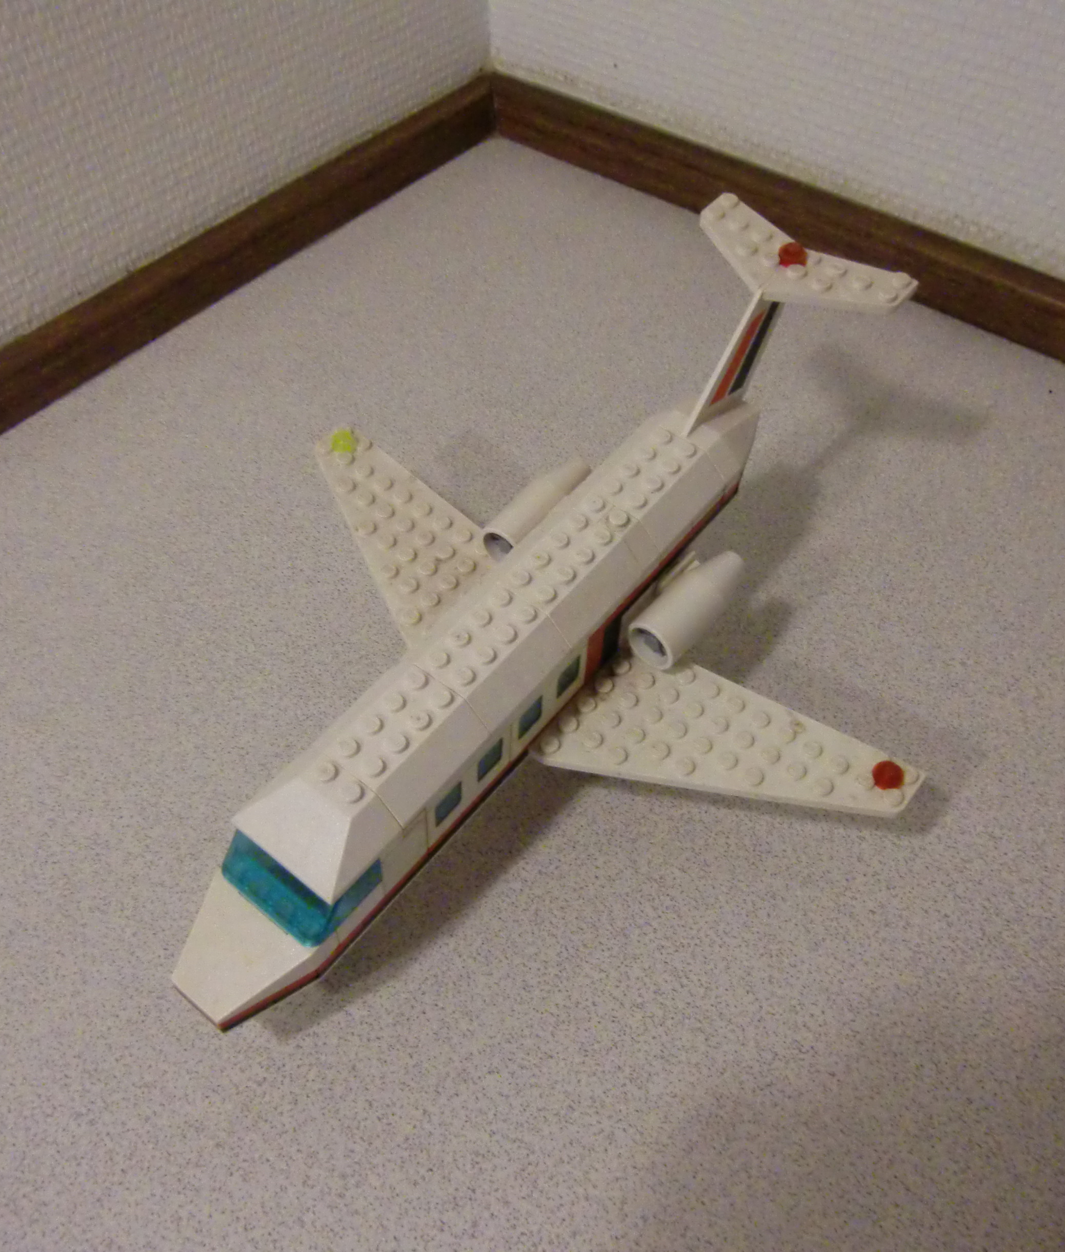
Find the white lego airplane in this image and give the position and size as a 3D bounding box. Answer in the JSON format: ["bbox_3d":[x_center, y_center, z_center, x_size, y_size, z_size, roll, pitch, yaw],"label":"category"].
[{"bbox_3d":[0.004,-0.008,0.305,0.208,0.088,0.258,32,59,22],"label":"white lego airplane"}]

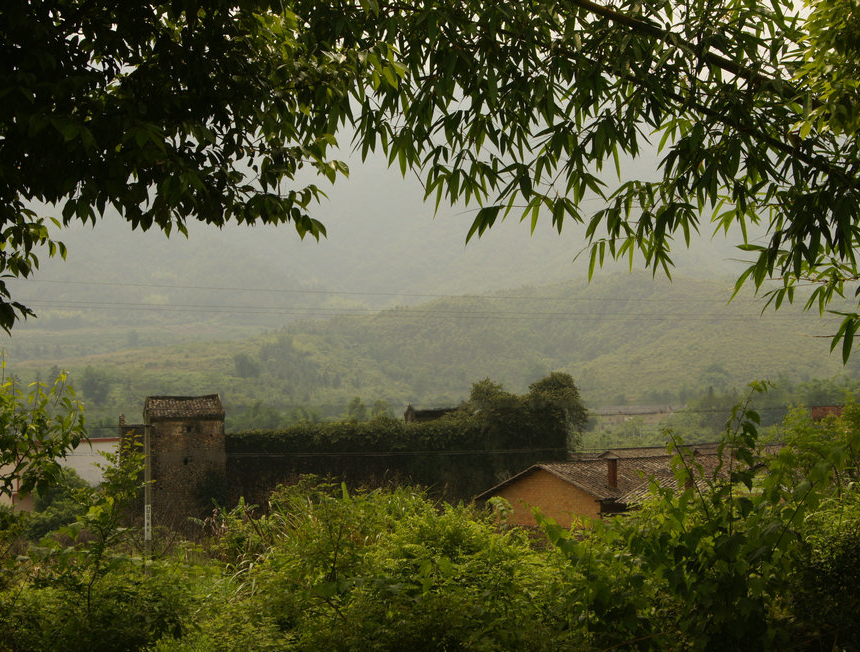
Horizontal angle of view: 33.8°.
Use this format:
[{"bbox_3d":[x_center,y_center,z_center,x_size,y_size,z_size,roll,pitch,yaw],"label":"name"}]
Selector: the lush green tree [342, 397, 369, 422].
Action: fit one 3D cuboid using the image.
[{"bbox_3d":[-12.100,14.600,230.000,4.200,6.000,4.200,0,1,-16],"label":"lush green tree"}]

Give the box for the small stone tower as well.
[{"bbox_3d":[-14.880,8.200,85.500,4.600,8.000,4.400,0,1,-16],"label":"small stone tower"}]

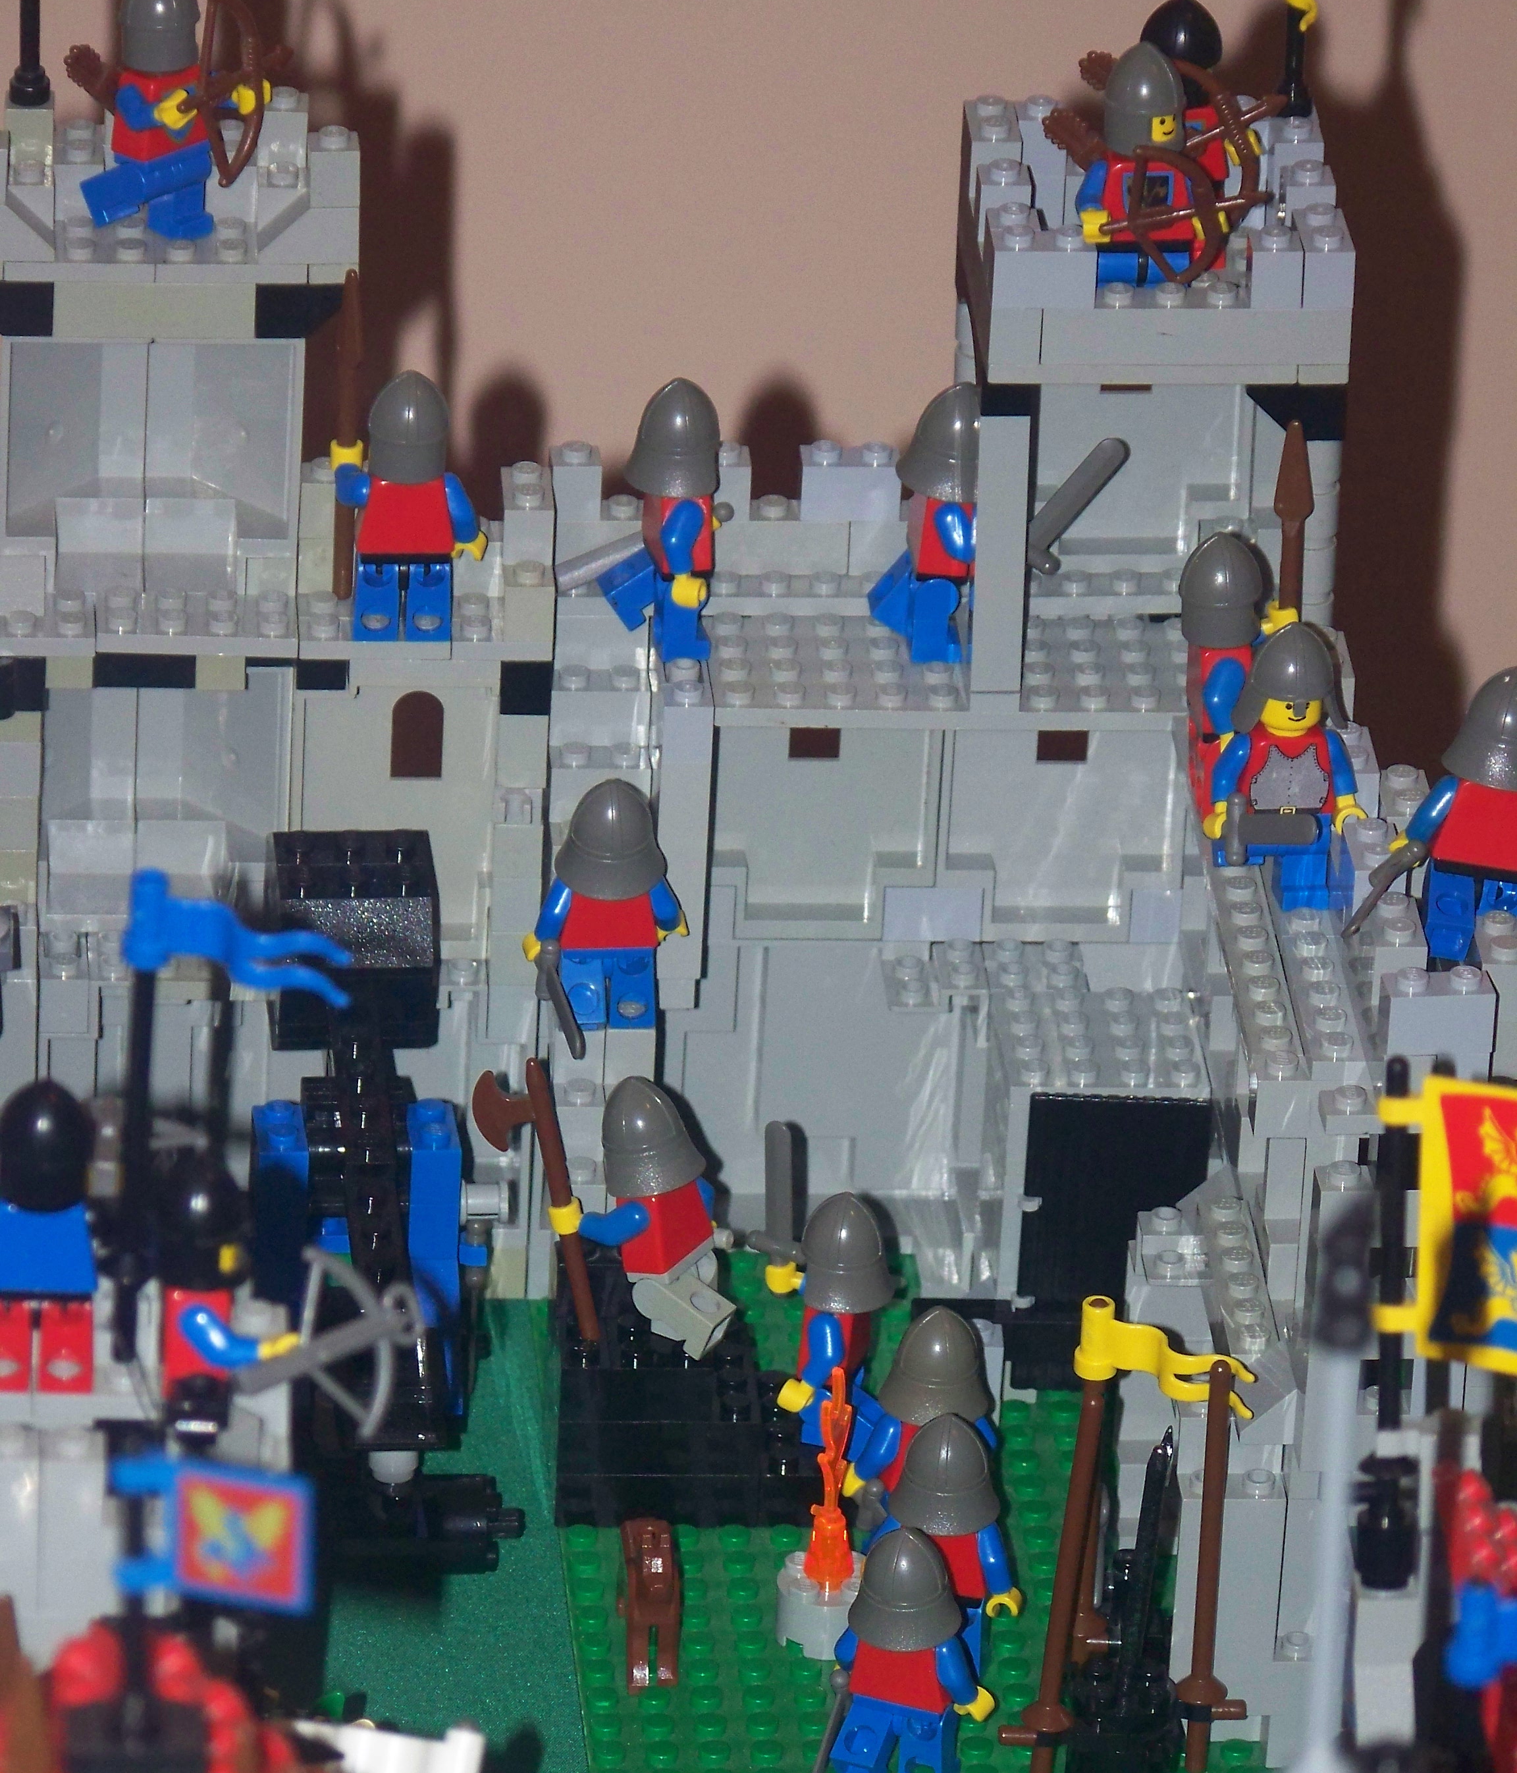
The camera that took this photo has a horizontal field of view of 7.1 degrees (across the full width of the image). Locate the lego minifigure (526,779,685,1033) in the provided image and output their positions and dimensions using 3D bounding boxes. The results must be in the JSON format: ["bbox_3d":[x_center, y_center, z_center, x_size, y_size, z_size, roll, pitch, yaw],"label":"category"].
[{"bbox_3d":[-0.024,0.003,1.908,0.026,0.046,0.017,-1,32,-6],"label":"lego minifigure"}]

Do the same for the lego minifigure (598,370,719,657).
[{"bbox_3d":[-0.013,-0.059,1.923,0.021,0.046,0.025,-3,28,-11],"label":"lego minifigure"}]

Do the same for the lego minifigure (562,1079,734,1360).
[{"bbox_3d":[-0.015,0.051,1.905,0.024,0.047,0.025,8,25,37],"label":"lego minifigure"}]

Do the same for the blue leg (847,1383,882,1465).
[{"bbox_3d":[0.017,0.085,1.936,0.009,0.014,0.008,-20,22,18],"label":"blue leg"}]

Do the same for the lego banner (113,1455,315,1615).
[{"bbox_3d":[-0.066,0.079,1.486,0.024,0.019,0.004,7,28,8],"label":"lego banner"}]

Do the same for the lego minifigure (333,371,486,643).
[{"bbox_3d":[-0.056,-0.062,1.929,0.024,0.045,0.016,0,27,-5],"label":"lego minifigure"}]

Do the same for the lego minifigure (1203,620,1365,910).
[{"bbox_3d":[0.079,-0.019,1.845,0.025,0.045,0.018,0,27,-5],"label":"lego minifigure"}]

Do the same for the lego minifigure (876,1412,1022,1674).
[{"bbox_3d":[0.028,0.099,1.875,0.025,0.044,0.016,7,28,8],"label":"lego minifigure"}]

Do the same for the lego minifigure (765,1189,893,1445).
[{"bbox_3d":[0.011,0.069,1.915,0.022,0.046,0.025,9,28,13],"label":"lego minifigure"}]

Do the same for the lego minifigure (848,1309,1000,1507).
[{"bbox_3d":[0.028,0.086,1.901,0.026,0.046,0.017,-5,27,-14],"label":"lego minifigure"}]

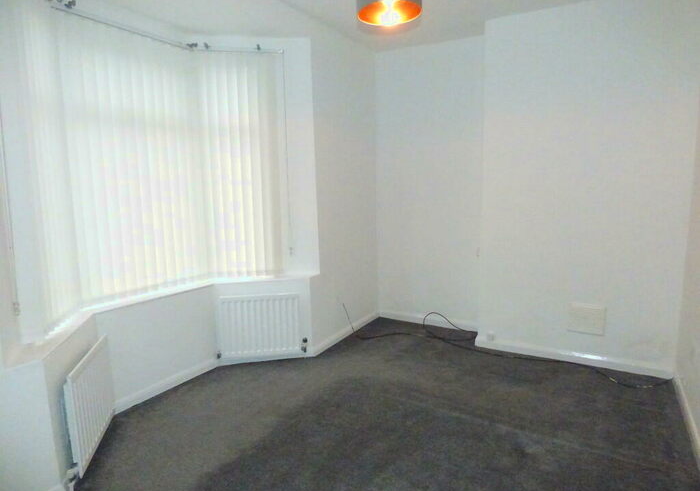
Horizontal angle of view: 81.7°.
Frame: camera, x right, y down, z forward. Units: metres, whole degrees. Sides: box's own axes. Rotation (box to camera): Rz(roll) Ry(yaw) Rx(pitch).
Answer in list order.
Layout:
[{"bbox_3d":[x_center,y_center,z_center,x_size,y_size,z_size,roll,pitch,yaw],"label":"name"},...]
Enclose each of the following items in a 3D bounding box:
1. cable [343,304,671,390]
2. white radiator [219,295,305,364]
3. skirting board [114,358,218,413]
[{"bbox_3d":[1.170,0.732,3.417,2.480,0.330,0.700,4,10,32],"label":"cable"},{"bbox_3d":[-0.697,0.641,3.215,0.630,0.490,0.100,-3,8,-9],"label":"white radiator"},{"bbox_3d":[-1.291,0.984,2.894,0.022,0.090,0.810,4,10,32],"label":"skirting board"}]

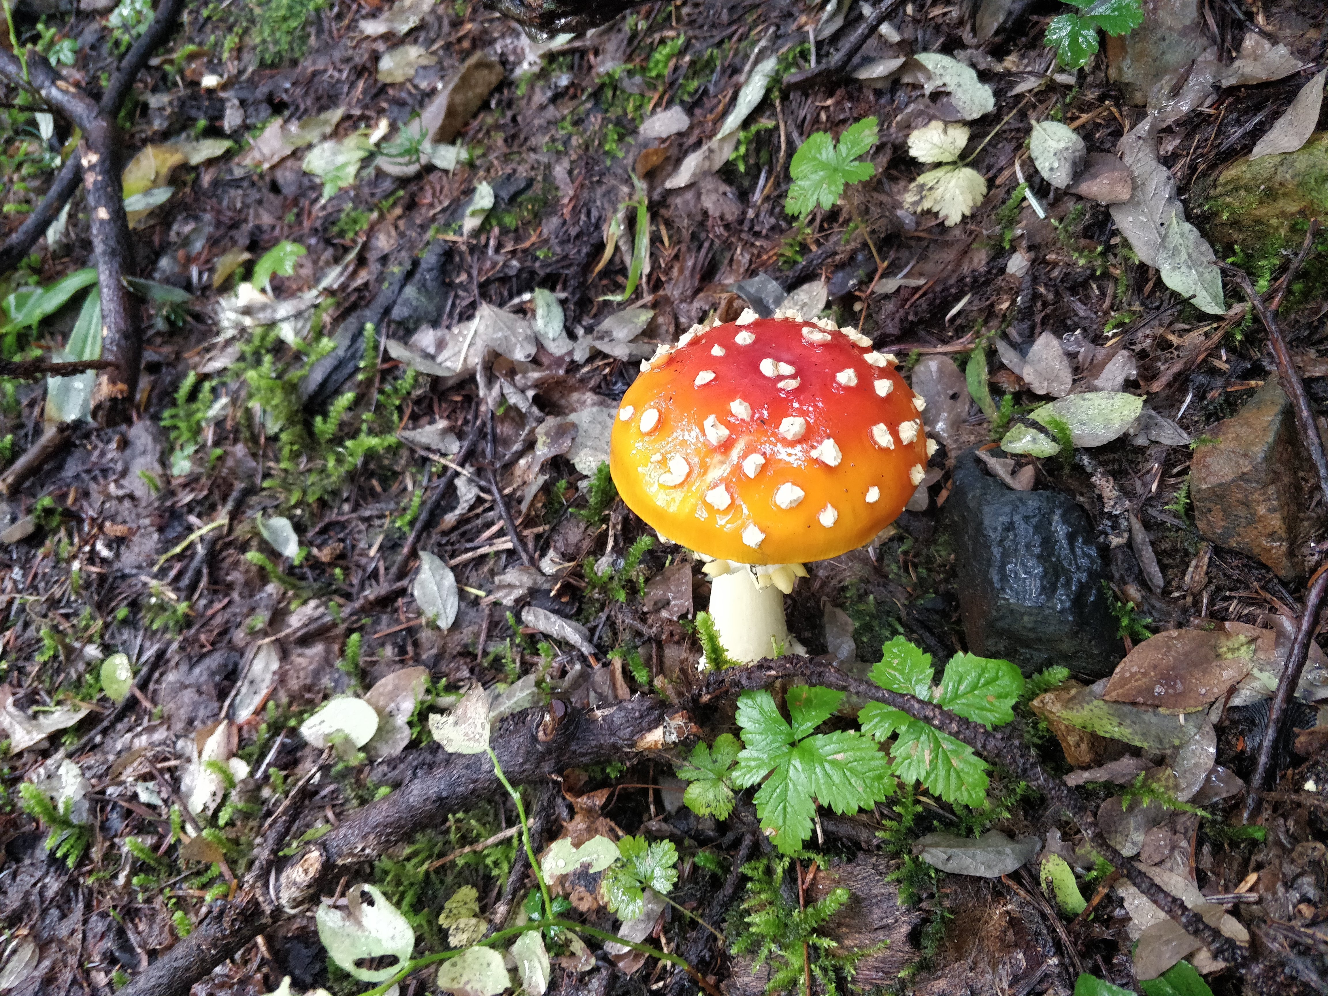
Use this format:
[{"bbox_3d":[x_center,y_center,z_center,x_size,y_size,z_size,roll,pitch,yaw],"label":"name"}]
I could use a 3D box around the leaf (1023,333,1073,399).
[{"bbox_3d":[0.181,-0.063,0.435,0.021,0.008,0.036,1,66,13],"label":"leaf"}]

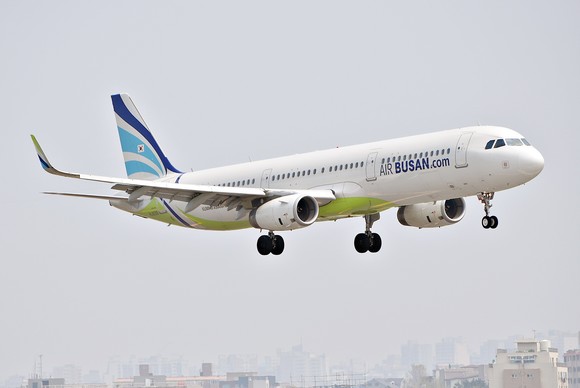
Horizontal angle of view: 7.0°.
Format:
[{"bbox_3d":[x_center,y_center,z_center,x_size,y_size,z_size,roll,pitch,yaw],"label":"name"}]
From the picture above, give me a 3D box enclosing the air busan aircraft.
[{"bbox_3d":[1.344,-2.426,295.106,35.800,12.070,44.510,0,-5,-37],"label":"air busan aircraft"}]

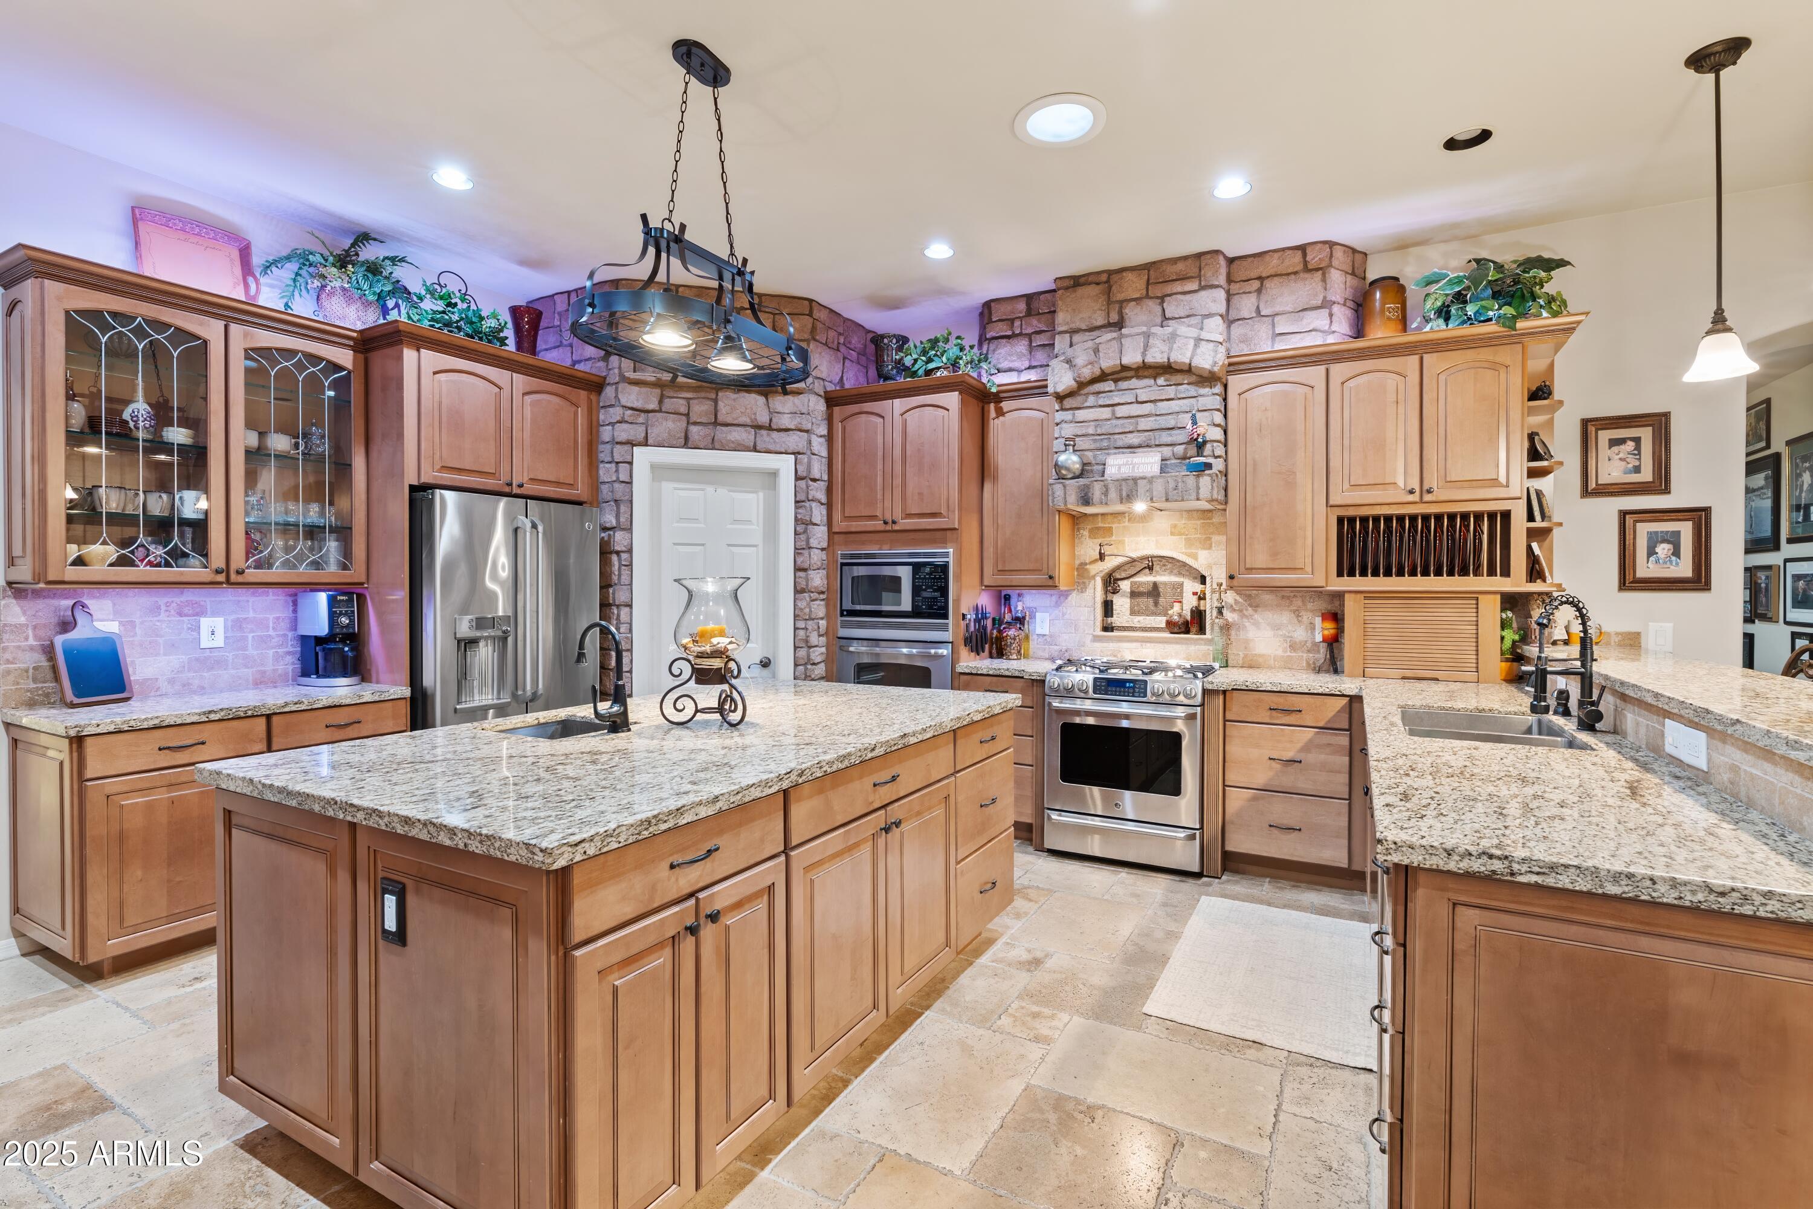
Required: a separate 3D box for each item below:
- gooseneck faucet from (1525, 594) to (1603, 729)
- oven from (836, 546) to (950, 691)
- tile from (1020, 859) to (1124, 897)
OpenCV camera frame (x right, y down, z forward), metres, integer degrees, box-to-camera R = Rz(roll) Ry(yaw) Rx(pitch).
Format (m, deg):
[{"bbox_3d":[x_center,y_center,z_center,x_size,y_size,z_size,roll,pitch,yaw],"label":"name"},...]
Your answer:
[{"bbox_3d":[2.020,0.173,2.616,0.185,0.410,0.100,0,1,6],"label":"gooseneck faucet"},{"bbox_3d":[0.059,0.248,4.957,0.750,1.110,0.580,1,1,29],"label":"oven"},{"bbox_3d":[0.780,1.284,3.999,0.393,0.015,0.379,1,1,28],"label":"tile"}]

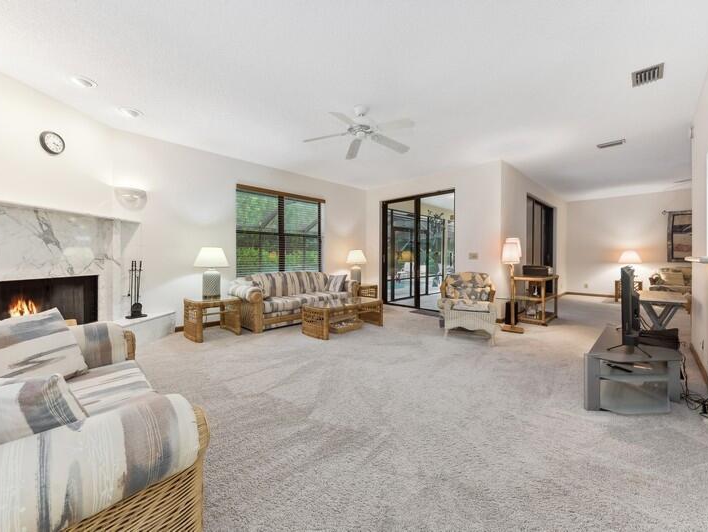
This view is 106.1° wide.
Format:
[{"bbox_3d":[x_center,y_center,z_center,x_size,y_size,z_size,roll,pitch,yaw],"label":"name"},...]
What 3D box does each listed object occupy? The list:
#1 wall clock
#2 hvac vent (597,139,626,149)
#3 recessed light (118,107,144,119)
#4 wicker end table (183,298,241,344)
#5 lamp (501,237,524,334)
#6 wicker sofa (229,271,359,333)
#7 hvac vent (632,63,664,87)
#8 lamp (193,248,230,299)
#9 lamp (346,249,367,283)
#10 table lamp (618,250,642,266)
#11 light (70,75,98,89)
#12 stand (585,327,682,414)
[{"bbox_3d":[-3.161,-1.291,2.796,0.040,0.222,0.222,0,1,4],"label":"wall clock"},{"bbox_3d":[3.761,-1.765,3.885,0.190,0.030,0.280,-2,2,-42],"label":"hvac vent"},{"bbox_3d":[-2.554,-1.747,3.058,0.210,0.035,0.210,-1,2,-42],"label":"recessed light"},{"bbox_3d":[-2.018,0.729,3.817,0.640,0.500,0.620,-2,2,-42],"label":"wicker end table"},{"bbox_3d":[2.378,0.268,3.964,0.340,1.380,0.280,-1,2,-42],"label":"lamp"},{"bbox_3d":[-0.970,0.526,4.705,2.100,0.830,0.930,-1,2,-42],"label":"wicker sofa"},{"bbox_3d":[2.699,-1.737,2.446,0.295,0.020,0.195,-1,2,-42],"label":"hvac vent"},{"bbox_3d":[-1.986,0.108,3.732,0.440,0.730,0.440,-1,2,-42],"label":"lamp"},{"bbox_3d":[0.053,0.032,5.748,0.450,0.770,0.450,0,2,0],"label":"lamp"},{"bbox_3d":[6.841,0.011,6.602,0.420,0.770,0.420,-1,2,-42],"label":"table lamp"},{"bbox_3d":[-2.543,-1.711,2.515,0.200,0.040,0.200,-2,2,-42],"label":"light"},{"bbox_3d":[2.267,0.827,2.142,1.220,0.410,0.480,-2,2,-42],"label":"stand"}]

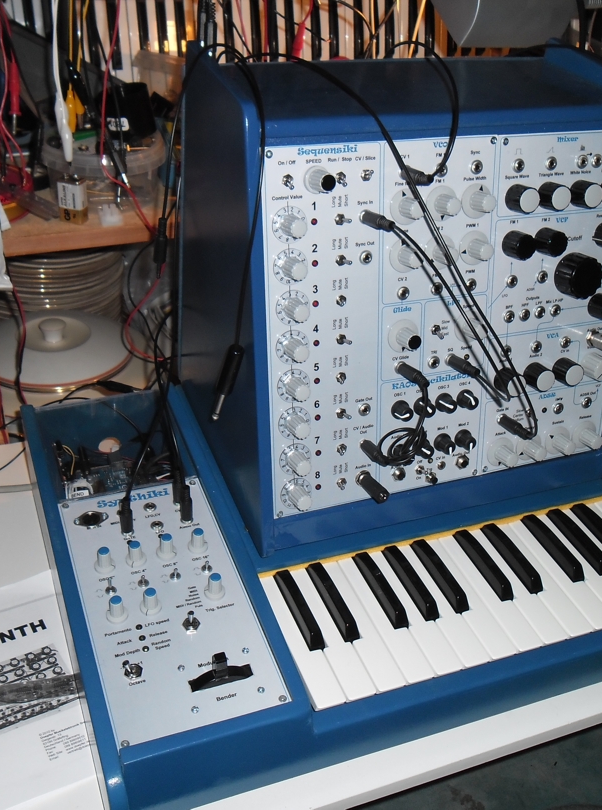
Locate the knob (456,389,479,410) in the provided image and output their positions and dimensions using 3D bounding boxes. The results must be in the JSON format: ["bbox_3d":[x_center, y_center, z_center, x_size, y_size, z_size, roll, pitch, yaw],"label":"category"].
[{"bbox_3d":[0.142,-0.003,0.711,0.017,0.017,0.013,-9,22,-19],"label":"knob"}]

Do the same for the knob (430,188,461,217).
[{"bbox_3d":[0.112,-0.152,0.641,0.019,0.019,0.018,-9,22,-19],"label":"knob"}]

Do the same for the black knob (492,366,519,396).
[{"bbox_3d":[0.175,-0.018,0.703,0.022,0.022,0.016,-9,21,-21],"label":"black knob"}]

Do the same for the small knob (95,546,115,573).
[{"bbox_3d":[-0.146,0.115,0.628,0.015,0.017,0.015,-9,38,-20],"label":"small knob"}]

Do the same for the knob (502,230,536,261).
[{"bbox_3d":[0.176,-0.127,0.676,0.021,0.021,0.017,-9,22,-19],"label":"knob"}]

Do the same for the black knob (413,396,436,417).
[{"bbox_3d":[0.101,0.003,0.680,0.016,0.016,0.013,-9,21,-21],"label":"black knob"}]

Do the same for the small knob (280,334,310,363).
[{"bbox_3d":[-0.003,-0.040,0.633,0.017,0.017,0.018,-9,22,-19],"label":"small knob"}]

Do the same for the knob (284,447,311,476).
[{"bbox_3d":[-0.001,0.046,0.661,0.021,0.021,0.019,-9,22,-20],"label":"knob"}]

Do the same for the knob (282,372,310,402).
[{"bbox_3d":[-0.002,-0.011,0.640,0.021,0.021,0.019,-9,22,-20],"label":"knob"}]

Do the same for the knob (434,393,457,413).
[{"bbox_3d":[0.119,0.001,0.679,0.017,0.017,0.011,-9,23,-20],"label":"knob"}]

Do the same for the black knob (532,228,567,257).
[{"bbox_3d":[0.205,-0.132,0.688,0.021,0.021,0.017,-9,22,-19],"label":"black knob"}]

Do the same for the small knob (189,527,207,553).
[{"bbox_3d":[-0.079,0.104,0.654,0.015,0.017,0.015,4,36,-3],"label":"small knob"}]

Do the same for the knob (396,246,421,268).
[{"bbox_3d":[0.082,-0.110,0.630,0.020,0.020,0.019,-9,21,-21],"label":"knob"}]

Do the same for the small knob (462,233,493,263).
[{"bbox_3d":[0.142,-0.122,0.664,0.026,0.026,0.018,-9,22,-20],"label":"small knob"}]

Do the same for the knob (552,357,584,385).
[{"bbox_3d":[0.235,-0.028,0.738,0.022,0.022,0.017,-9,22,-20],"label":"knob"}]

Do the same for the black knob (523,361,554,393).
[{"bbox_3d":[0.207,-0.023,0.728,0.021,0.021,0.017,-9,22,-19],"label":"black knob"}]

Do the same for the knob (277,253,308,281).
[{"bbox_3d":[-0.004,-0.095,0.589,0.025,0.025,0.018,-9,23,-20],"label":"knob"}]

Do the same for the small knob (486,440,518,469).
[{"bbox_3d":[0.181,0.045,0.740,0.028,0.028,0.018,-9,22,-20],"label":"small knob"}]

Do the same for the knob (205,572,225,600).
[{"bbox_3d":[-0.065,0.136,0.637,0.016,0.017,0.016,5,36,-3],"label":"knob"}]

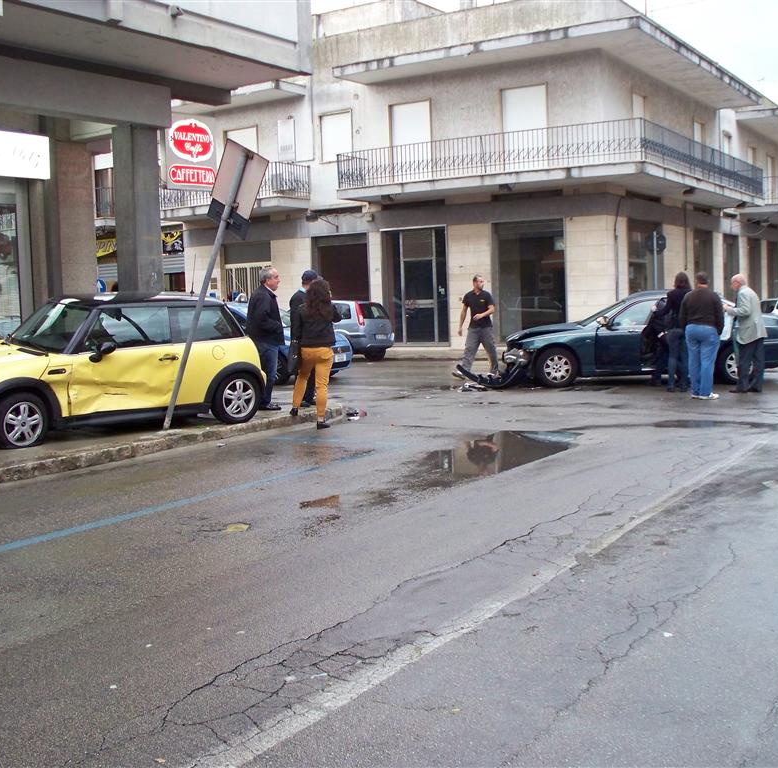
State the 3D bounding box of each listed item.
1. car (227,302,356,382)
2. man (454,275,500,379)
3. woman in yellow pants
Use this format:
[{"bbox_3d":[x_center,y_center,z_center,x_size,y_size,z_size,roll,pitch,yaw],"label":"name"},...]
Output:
[{"bbox_3d":[-2.642,-0.798,19.896,4.050,1.480,1.690,1,5,31],"label":"car"},{"bbox_3d":[1.512,-0.985,18.400,0.560,1.780,0.680,-6,6,-43],"label":"man"},{"bbox_3d":[-0.818,-0.339,11.850,0.550,1.650,0.460,-1,4,9],"label":"woman in yellow pants"}]

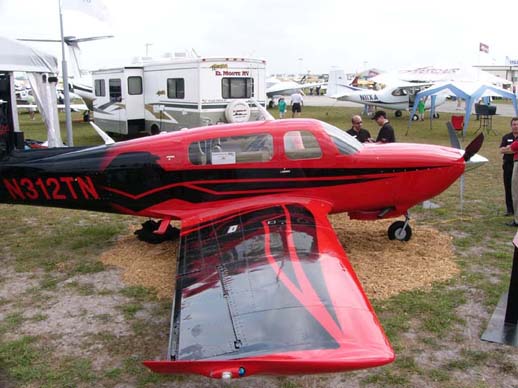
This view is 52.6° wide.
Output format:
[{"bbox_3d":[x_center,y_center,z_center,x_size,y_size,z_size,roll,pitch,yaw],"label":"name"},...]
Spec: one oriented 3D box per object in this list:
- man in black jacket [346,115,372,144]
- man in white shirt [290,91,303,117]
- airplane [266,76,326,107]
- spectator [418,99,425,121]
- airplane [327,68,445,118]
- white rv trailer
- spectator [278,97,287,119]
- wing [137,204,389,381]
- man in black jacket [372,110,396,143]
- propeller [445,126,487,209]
[{"bbox_3d":[1.860,-0.555,9.807,0.520,1.800,0.360,-9,15,-36],"label":"man in black jacket"},{"bbox_3d":[2.470,-5.838,34.140,0.550,1.750,0.350,1,12,6],"label":"man in white shirt"},{"bbox_3d":[0.200,-9.237,45.579,12.000,3.400,9.500,-1,12,-6],"label":"airplane"},{"bbox_3d":[9.950,-5.203,32.027,0.450,1.400,0.320,1,12,6],"label":"spectator"},{"bbox_3d":[8.500,-6.268,32.921,8.300,3.100,10.800,0,12,0],"label":"airplane"},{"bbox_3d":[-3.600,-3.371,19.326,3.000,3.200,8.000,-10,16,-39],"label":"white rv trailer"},{"bbox_3d":[1.530,-5.628,33.879,0.480,1.440,0.320,0,12,0],"label":"spectator"},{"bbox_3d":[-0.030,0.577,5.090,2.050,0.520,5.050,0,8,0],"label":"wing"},{"bbox_3d":[2.400,-0.639,10.096,0.360,1.840,0.480,1,12,6],"label":"man in black jacket"},{"bbox_3d":[3.250,-0.320,8.170,0.420,1.460,1.670,0,12,0],"label":"propeller"}]

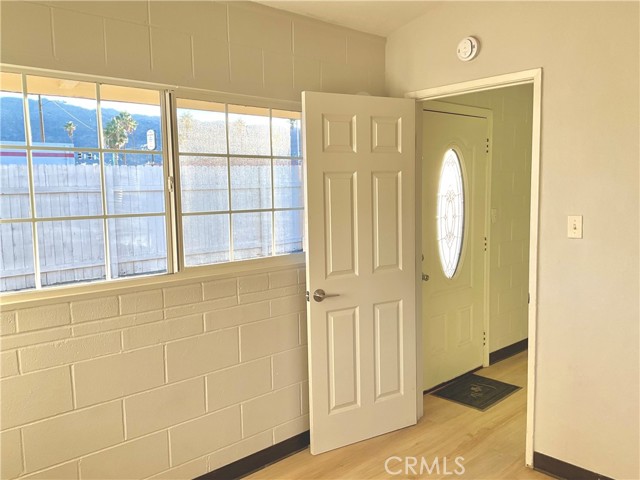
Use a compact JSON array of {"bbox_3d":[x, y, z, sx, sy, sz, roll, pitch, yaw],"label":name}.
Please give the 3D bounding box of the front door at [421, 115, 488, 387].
[{"bbox_3d":[0.996,0.077,4.091,0.914,2.030,0.050,-6,7,-42],"label":"front door"}]

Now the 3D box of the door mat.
[{"bbox_3d":[1.166,1.118,3.980,0.585,0.010,0.450,-6,7,-42],"label":"door mat"}]

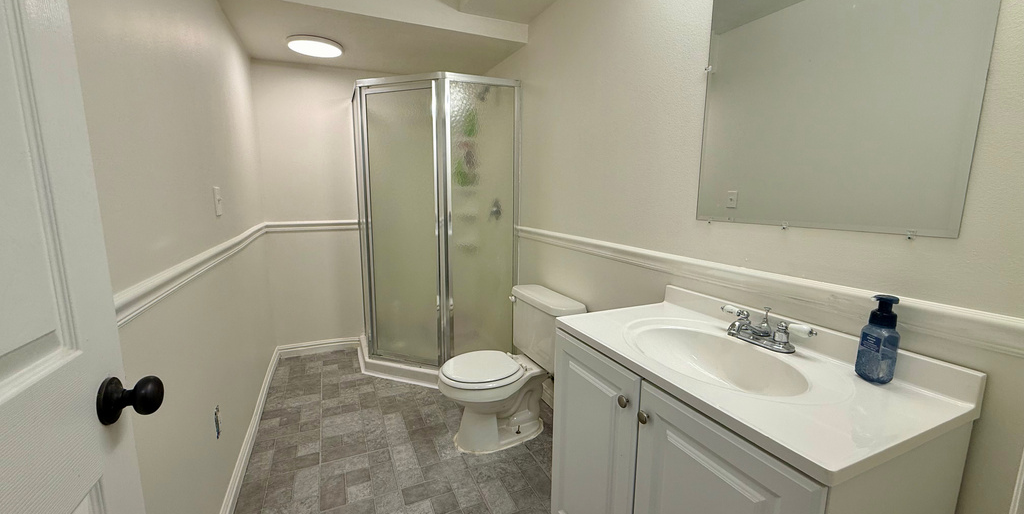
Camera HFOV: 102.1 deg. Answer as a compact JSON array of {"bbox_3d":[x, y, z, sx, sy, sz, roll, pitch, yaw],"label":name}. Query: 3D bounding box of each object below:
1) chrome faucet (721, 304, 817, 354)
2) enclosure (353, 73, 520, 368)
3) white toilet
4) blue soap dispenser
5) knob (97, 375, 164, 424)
[{"bbox_3d":[0.615,0.181,1.065,0.170,0.092,0.258,-4,10,-23],"label":"chrome faucet"},{"bbox_3d":[-0.585,-0.250,2.914,0.918,1.763,1.002,-4,10,-23],"label":"enclosure"},{"bbox_3d":[-0.051,0.562,2.116,0.656,0.694,0.496,-4,10,-23],"label":"white toilet"},{"bbox_3d":[0.767,0.169,0.871,0.060,0.178,0.058,6,10,30],"label":"blue soap dispenser"},{"bbox_3d":[-0.554,0.207,0.612,0.064,0.067,0.067,-4,10,-23],"label":"knob"}]

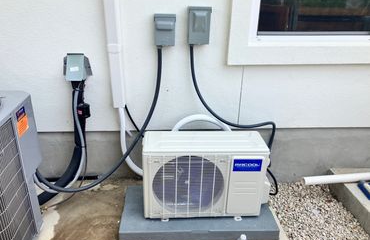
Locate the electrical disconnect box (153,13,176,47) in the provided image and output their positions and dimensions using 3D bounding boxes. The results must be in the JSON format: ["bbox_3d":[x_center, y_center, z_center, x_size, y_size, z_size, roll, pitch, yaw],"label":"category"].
[{"bbox_3d":[-0.119,-0.543,1.815,0.121,0.174,0.085,-1,25,-4],"label":"electrical disconnect box"}]

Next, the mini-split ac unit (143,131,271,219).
[{"bbox_3d":[0.134,0.357,1.894,0.757,0.483,0.280,0,25,-3],"label":"mini-split ac unit"}]

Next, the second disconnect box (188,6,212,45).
[{"bbox_3d":[0.087,-0.572,1.819,0.137,0.211,0.085,-1,25,-4],"label":"second disconnect box"}]

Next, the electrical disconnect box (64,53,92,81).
[{"bbox_3d":[-0.684,-0.326,1.862,0.172,0.145,0.100,-1,25,-4],"label":"electrical disconnect box"}]

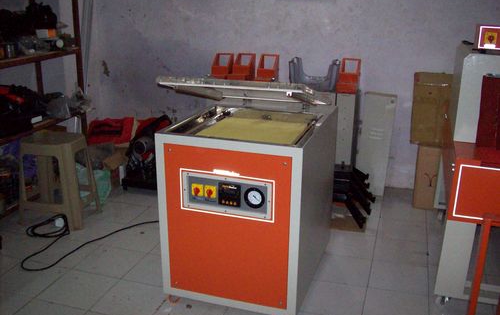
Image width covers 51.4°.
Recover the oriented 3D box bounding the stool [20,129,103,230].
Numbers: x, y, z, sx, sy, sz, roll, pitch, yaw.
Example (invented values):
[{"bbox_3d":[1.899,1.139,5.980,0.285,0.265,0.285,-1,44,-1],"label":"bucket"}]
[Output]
[{"bbox_3d":[-1.215,0.137,3.258,0.385,0.530,0.340,3,17,8],"label":"stool"}]

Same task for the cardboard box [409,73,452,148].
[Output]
[{"bbox_3d":[1.248,-0.315,3.442,0.300,0.410,0.370,5,18,16],"label":"cardboard box"}]

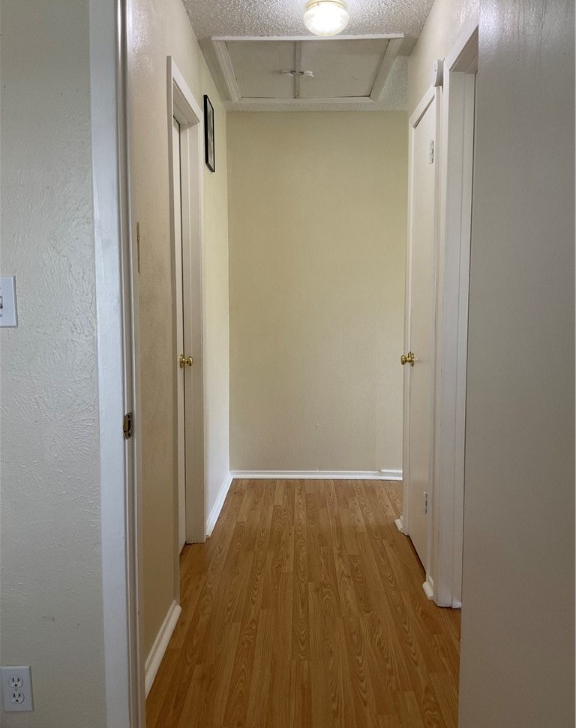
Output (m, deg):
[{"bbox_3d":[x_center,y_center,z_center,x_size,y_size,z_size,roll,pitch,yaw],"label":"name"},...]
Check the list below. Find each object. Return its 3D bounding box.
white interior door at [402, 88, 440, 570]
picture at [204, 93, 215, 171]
[{"bbox_3d":[0.627,-0.116,3.000,0.050,2.050,0.510,0,5,1],"label":"white interior door"},{"bbox_3d":[-0.413,-1.211,3.415,0.021,0.337,0.270,0,5,1],"label":"picture"}]

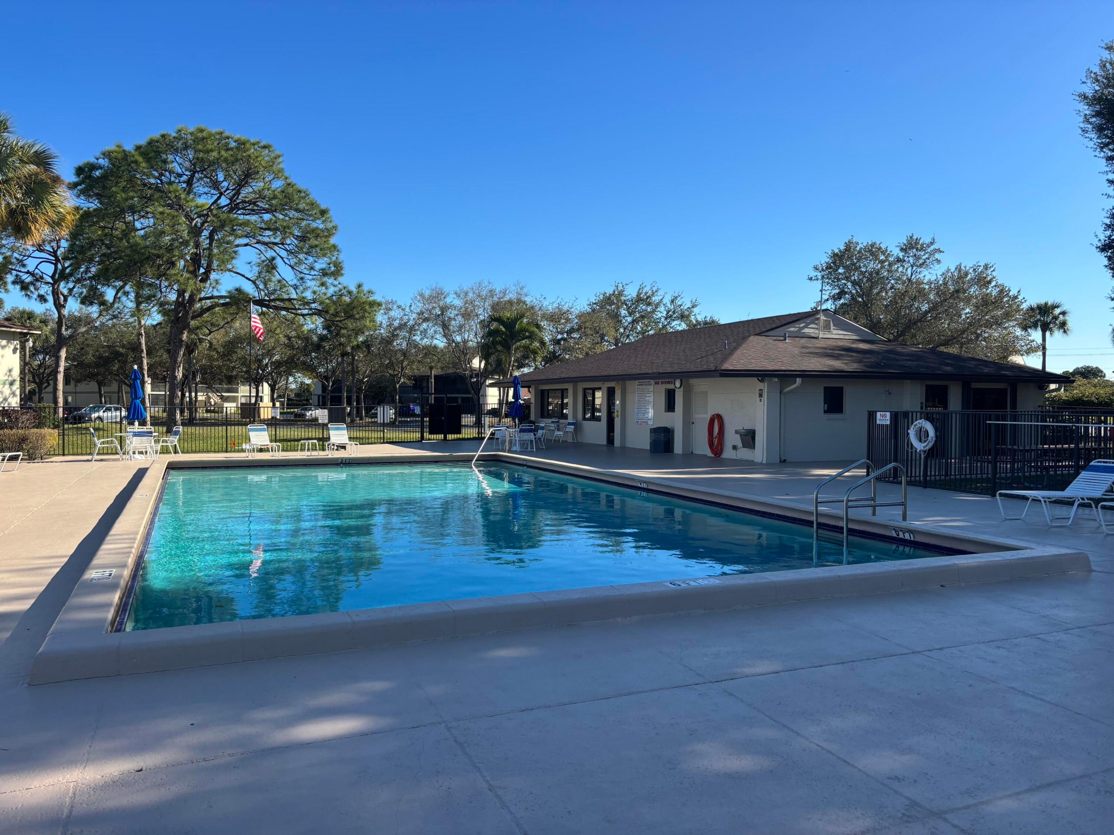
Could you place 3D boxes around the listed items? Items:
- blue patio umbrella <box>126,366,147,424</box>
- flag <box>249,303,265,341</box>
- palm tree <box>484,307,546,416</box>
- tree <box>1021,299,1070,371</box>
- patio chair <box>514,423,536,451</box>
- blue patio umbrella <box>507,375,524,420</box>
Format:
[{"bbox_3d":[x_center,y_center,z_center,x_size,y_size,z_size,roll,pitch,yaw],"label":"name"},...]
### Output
[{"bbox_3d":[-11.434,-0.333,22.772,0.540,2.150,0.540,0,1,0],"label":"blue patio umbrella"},{"bbox_3d":[-13.796,-4.385,38.500,0.750,1.750,0.350,0,1,11],"label":"flag"},{"bbox_3d":[-2.031,-2.305,40.061,3.000,6.000,3.000,0,1,0],"label":"palm tree"},{"bbox_3d":[35.054,-3.995,60.089,3.400,8.800,3.400,0,1,0],"label":"tree"},{"bbox_3d":[-0.996,0.636,26.600,0.600,0.880,0.720,0,1,-14],"label":"patio chair"},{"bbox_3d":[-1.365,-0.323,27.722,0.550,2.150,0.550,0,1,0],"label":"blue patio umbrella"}]

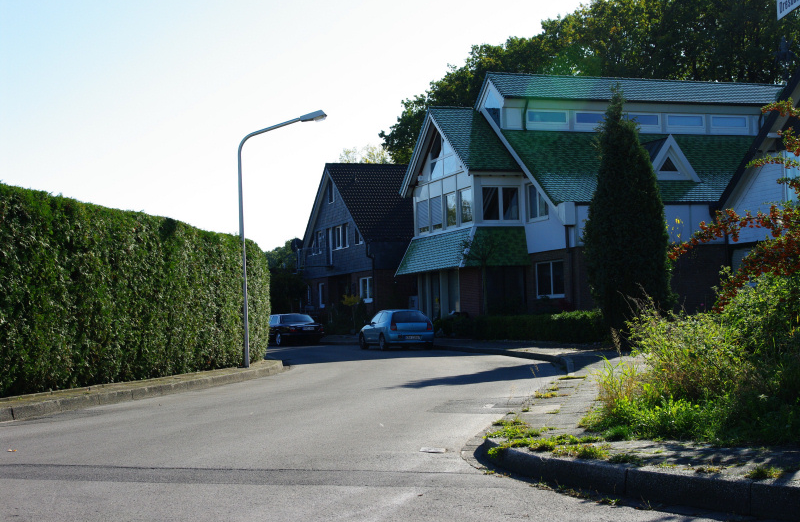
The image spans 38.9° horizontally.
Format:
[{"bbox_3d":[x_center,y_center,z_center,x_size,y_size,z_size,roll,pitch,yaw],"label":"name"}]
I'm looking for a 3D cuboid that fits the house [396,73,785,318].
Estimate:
[{"bbox_3d":[10.169,-2.605,51.142,18.695,11.350,11.900,-1,-3,-20],"label":"house"}]

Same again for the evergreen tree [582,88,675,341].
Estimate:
[{"bbox_3d":[7.012,-1.474,35.672,2.800,8.000,2.800,-1,-3,-20],"label":"evergreen tree"}]

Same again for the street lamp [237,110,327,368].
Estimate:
[{"bbox_3d":[-2.841,-0.566,27.435,2.200,6.200,0.300,-3,-3,11],"label":"street lamp"}]

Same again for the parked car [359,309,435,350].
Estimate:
[{"bbox_3d":[-0.169,2.344,38.630,1.690,1.375,3.880,-1,-3,-17],"label":"parked car"}]

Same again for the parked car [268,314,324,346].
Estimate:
[{"bbox_3d":[-5.017,2.924,47.329,1.810,1.330,5.000,-1,-3,-30],"label":"parked car"}]

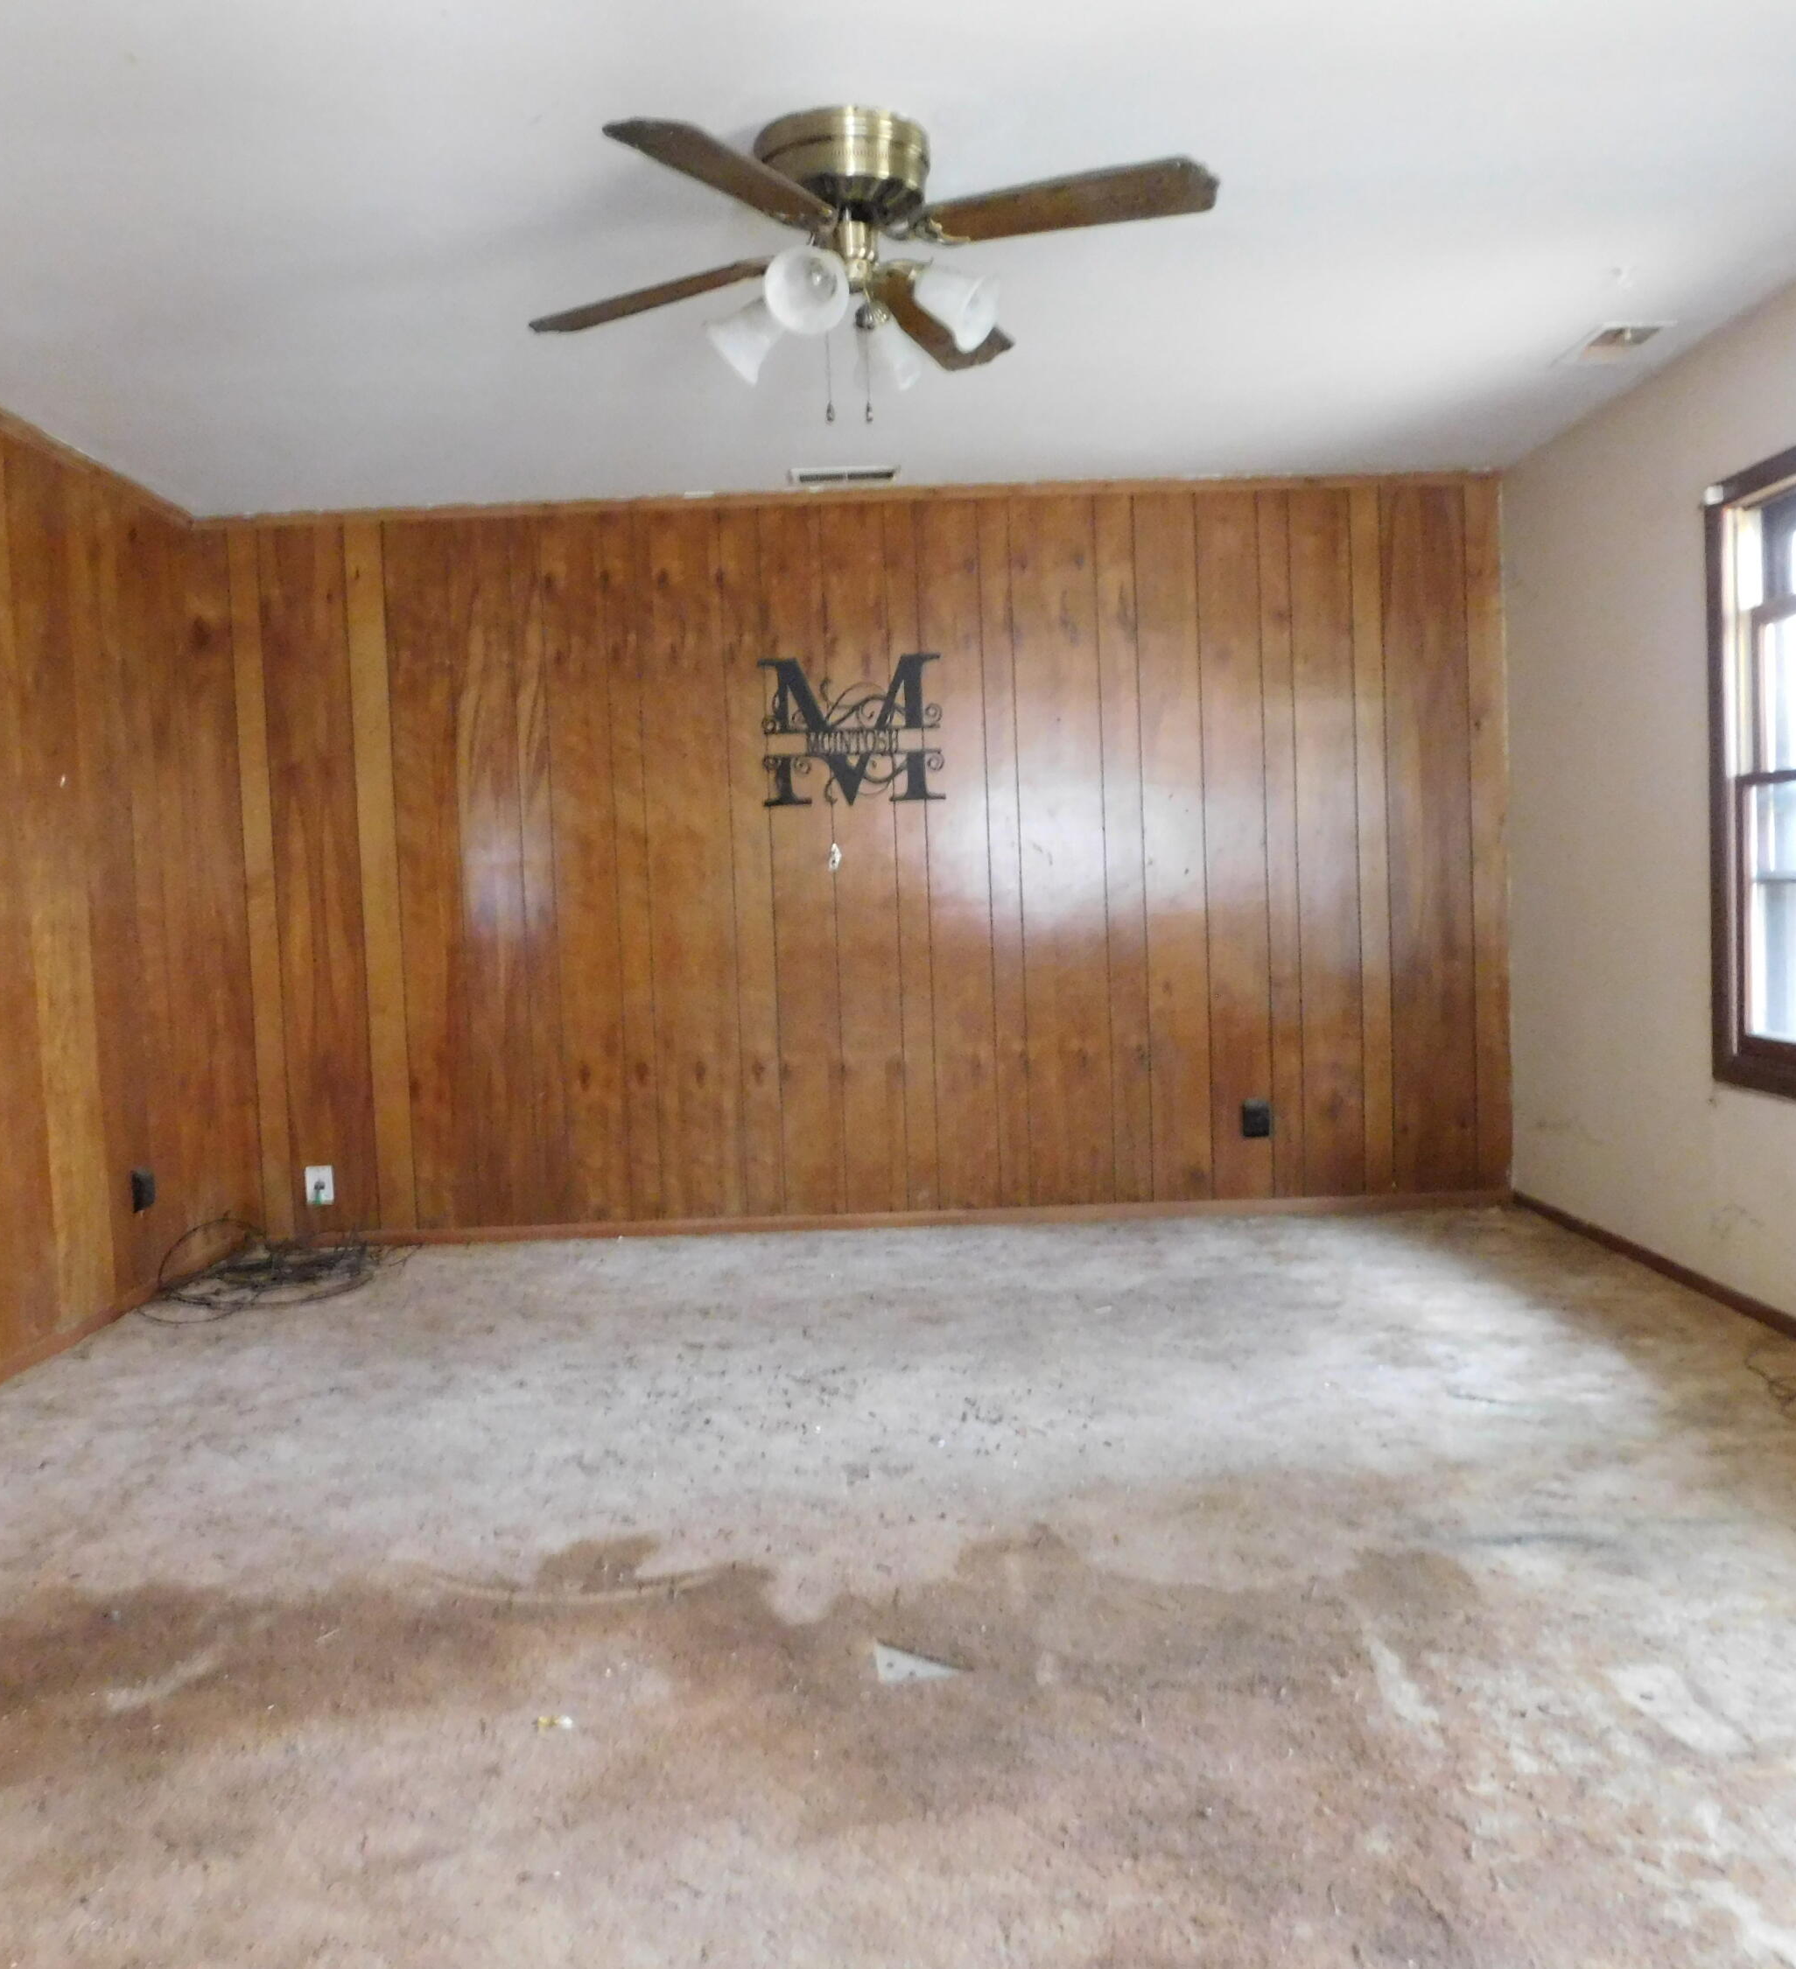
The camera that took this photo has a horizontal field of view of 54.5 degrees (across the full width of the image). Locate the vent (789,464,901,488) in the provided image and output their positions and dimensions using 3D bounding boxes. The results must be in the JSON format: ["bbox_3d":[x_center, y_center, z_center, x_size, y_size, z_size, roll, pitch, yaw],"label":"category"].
[{"bbox_3d":[-0.165,-1.573,5.415,0.330,0.022,0.205,-2,3,-1],"label":"vent"}]

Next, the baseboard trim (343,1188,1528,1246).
[{"bbox_3d":[0.031,0.786,5.784,4.054,0.045,0.018,-2,3,-1],"label":"baseboard trim"}]

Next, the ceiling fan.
[{"bbox_3d":[-0.093,-1.241,3.037,1.250,0.420,1.250,-2,3,-1],"label":"ceiling fan"}]

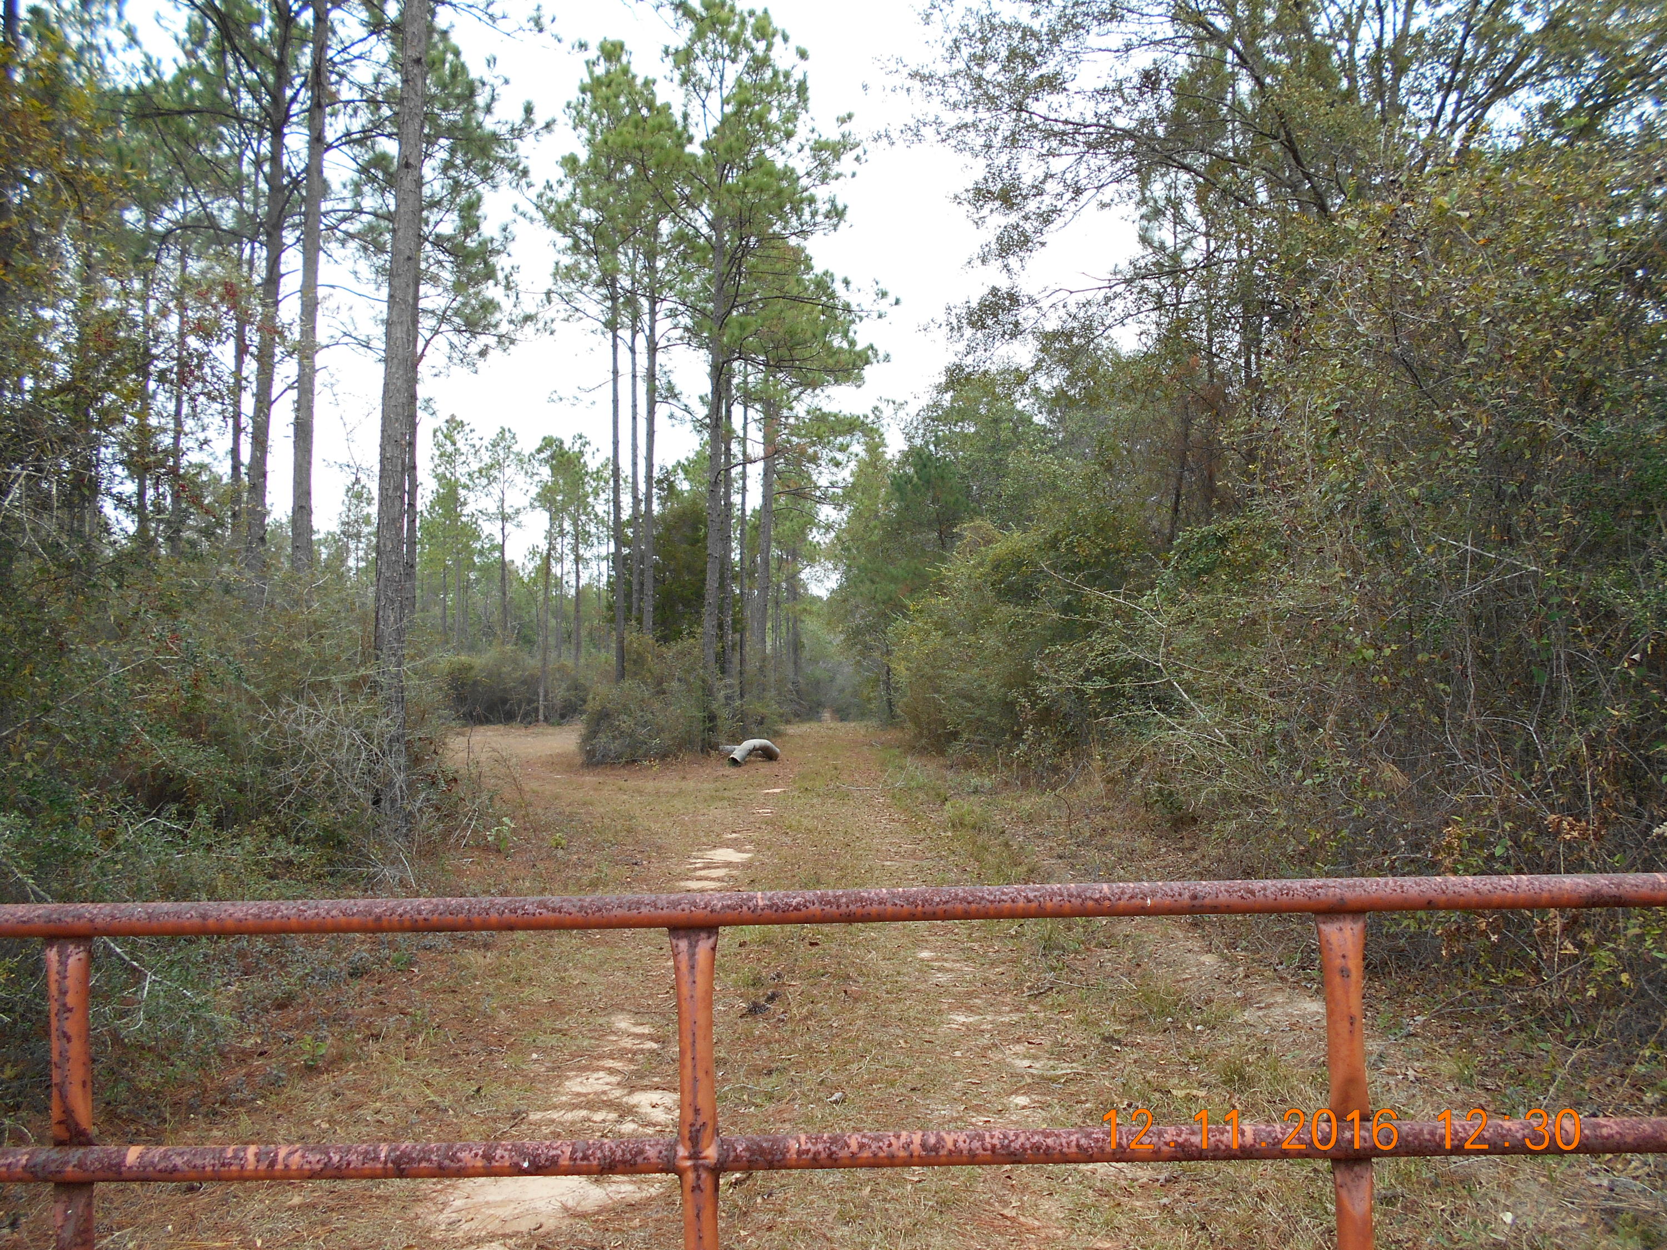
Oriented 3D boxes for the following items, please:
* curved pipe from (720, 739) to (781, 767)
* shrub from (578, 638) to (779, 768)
[{"bbox_3d":[-1.680,2.590,25.400,1.200,0.530,0.600,2,-3,-37],"label":"curved pipe"},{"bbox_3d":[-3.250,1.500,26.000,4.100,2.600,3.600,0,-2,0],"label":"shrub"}]

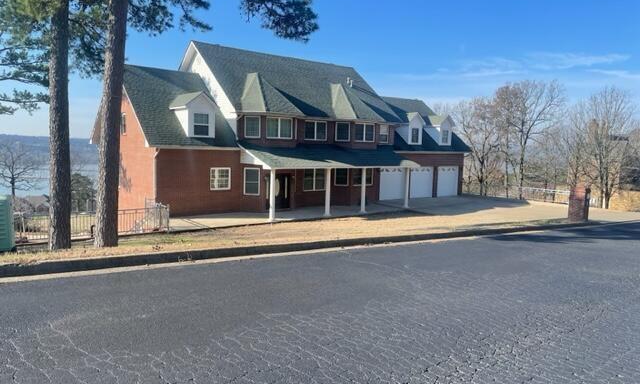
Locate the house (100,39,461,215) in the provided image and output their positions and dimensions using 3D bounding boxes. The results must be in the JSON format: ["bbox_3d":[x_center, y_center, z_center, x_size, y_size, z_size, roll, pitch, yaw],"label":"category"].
[{"bbox_3d":[-0.160,-4.570,34.800,27.800,10.300,14.000,-3,7,-40],"label":"house"}]

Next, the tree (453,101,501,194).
[{"bbox_3d":[14.840,-4.200,45.000,4.600,9.200,4.400,-3,7,-40],"label":"tree"}]

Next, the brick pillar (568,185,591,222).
[{"bbox_3d":[8.800,0.390,16.300,0.520,1.300,0.520,-4,8,-44],"label":"brick pillar"}]

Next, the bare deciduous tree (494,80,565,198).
[{"bbox_3d":[18.300,-4.550,42.000,6.100,10.400,5.600,-3,7,-40],"label":"bare deciduous tree"}]

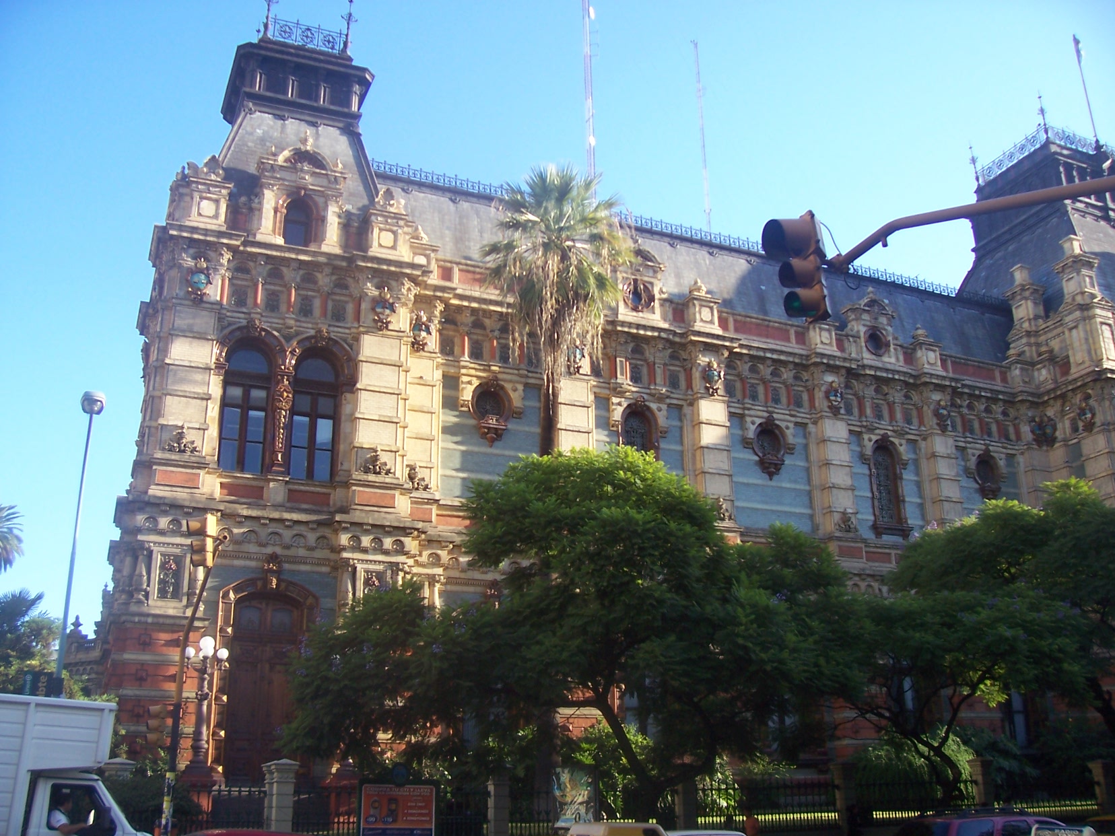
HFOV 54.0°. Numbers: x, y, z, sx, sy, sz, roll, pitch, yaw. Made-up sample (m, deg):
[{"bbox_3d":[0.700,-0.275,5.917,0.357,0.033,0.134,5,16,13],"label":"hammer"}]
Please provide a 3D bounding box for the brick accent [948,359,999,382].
[{"bbox_3d":[17.286,-1.931,45.369,2.750,0.620,0.200,7,-21,-22],"label":"brick accent"}]

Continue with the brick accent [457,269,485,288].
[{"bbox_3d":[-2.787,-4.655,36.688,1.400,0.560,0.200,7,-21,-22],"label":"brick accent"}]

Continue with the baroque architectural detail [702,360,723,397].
[{"bbox_3d":[5.637,-1.473,39.830,0.554,1.229,0.320,8,-22,-24],"label":"baroque architectural detail"}]

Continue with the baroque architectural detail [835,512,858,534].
[{"bbox_3d":[10.405,3.777,39.403,0.950,0.850,0.400,7,-21,-22],"label":"baroque architectural detail"}]

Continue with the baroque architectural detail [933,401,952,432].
[{"bbox_3d":[15.160,-0.034,43.169,0.800,1.280,0.350,7,-21,-22],"label":"baroque architectural detail"}]

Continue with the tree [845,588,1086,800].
[{"bbox_3d":[9.781,7.423,26.192,5.900,6.800,5.600,8,-22,-24],"label":"tree"}]

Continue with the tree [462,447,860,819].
[{"bbox_3d":[2.170,5.186,23.221,8.700,9.200,8.000,8,-22,-24],"label":"tree"}]

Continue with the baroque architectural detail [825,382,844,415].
[{"bbox_3d":[10.638,-0.752,42.066,0.548,1.168,0.320,8,-22,-24],"label":"baroque architectural detail"}]

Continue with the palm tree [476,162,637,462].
[{"bbox_3d":[0.034,1.572,28.596,4.300,19.000,4.300,8,-22,-24],"label":"palm tree"}]

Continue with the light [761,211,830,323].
[{"bbox_3d":[1.862,-1.177,8.527,0.460,0.950,0.370,7,-21,-22],"label":"light"}]

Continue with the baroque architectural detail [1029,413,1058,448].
[{"bbox_3d":[20.547,0.537,46.312,0.897,1.242,0.600,-8,-21,18],"label":"baroque architectural detail"}]

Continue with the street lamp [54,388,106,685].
[{"bbox_3d":[-8.924,3.778,19.105,0.470,9.300,0.800,7,-21,-22],"label":"street lamp"}]

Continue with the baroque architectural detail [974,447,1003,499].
[{"bbox_3d":[17.698,2.274,45.051,0.800,2.056,0.350,8,-22,-24],"label":"baroque architectural detail"}]

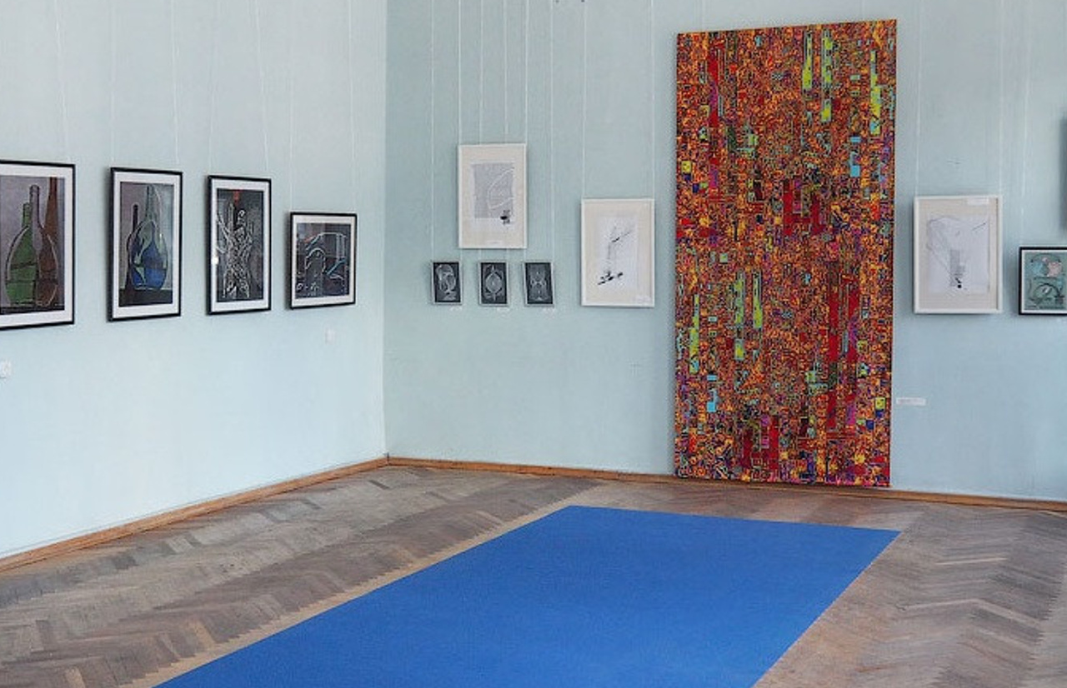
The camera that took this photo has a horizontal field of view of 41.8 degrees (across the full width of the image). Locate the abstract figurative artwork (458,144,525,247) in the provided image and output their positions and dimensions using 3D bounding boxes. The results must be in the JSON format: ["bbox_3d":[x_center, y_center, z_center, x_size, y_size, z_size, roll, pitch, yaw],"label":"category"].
[{"bbox_3d":[-0.281,-1.013,9.596,0.506,0.713,0.030,1,4,24],"label":"abstract figurative artwork"}]

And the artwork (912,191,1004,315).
[{"bbox_3d":[2.537,-0.531,8.359,0.494,0.702,0.030,1,4,24],"label":"artwork"}]

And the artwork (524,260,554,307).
[{"bbox_3d":[0.039,-0.407,9.499,0.205,0.296,0.020,1,4,24],"label":"artwork"}]

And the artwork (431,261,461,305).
[{"bbox_3d":[-0.605,-0.422,9.788,0.210,0.296,0.020,1,4,24],"label":"artwork"}]

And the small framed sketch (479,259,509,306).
[{"bbox_3d":[-0.276,-0.413,9.640,0.211,0.300,0.020,1,4,24],"label":"small framed sketch"}]

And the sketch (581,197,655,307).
[{"bbox_3d":[0.560,-0.602,9.245,0.502,0.709,0.030,1,4,24],"label":"sketch"}]

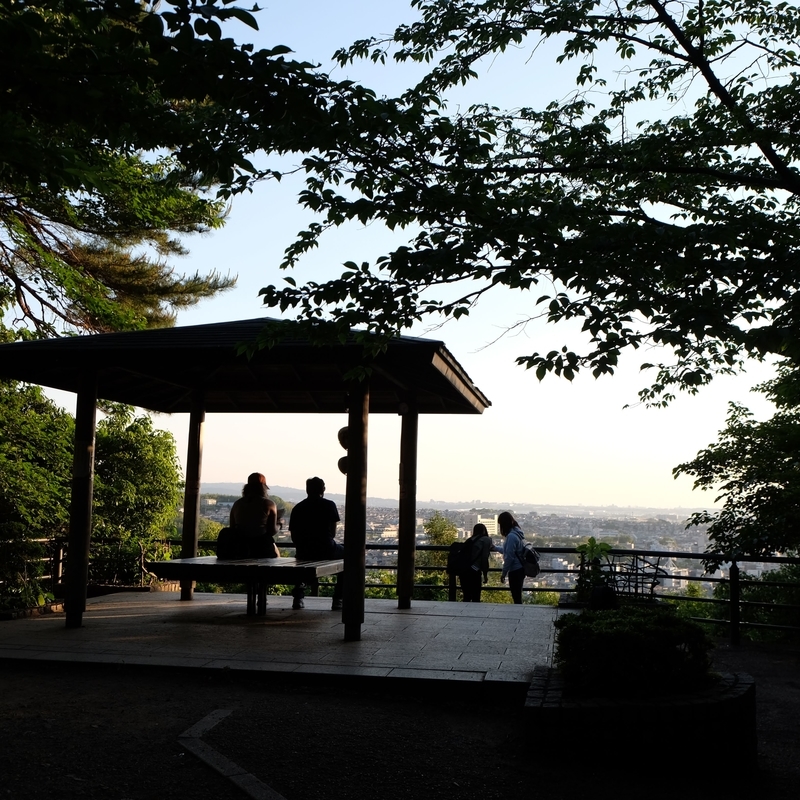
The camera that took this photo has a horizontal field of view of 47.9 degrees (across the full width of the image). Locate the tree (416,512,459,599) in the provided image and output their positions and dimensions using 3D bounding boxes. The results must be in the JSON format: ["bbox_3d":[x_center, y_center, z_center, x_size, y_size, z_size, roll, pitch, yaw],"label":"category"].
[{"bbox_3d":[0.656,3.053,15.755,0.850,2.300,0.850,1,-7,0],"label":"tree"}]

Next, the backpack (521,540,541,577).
[{"bbox_3d":[1.716,2.066,11.744,0.200,0.420,0.280,-1,-7,17],"label":"backpack"}]

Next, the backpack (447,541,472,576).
[{"bbox_3d":[0.786,2.055,11.693,0.220,0.440,0.320,6,-8,-37],"label":"backpack"}]

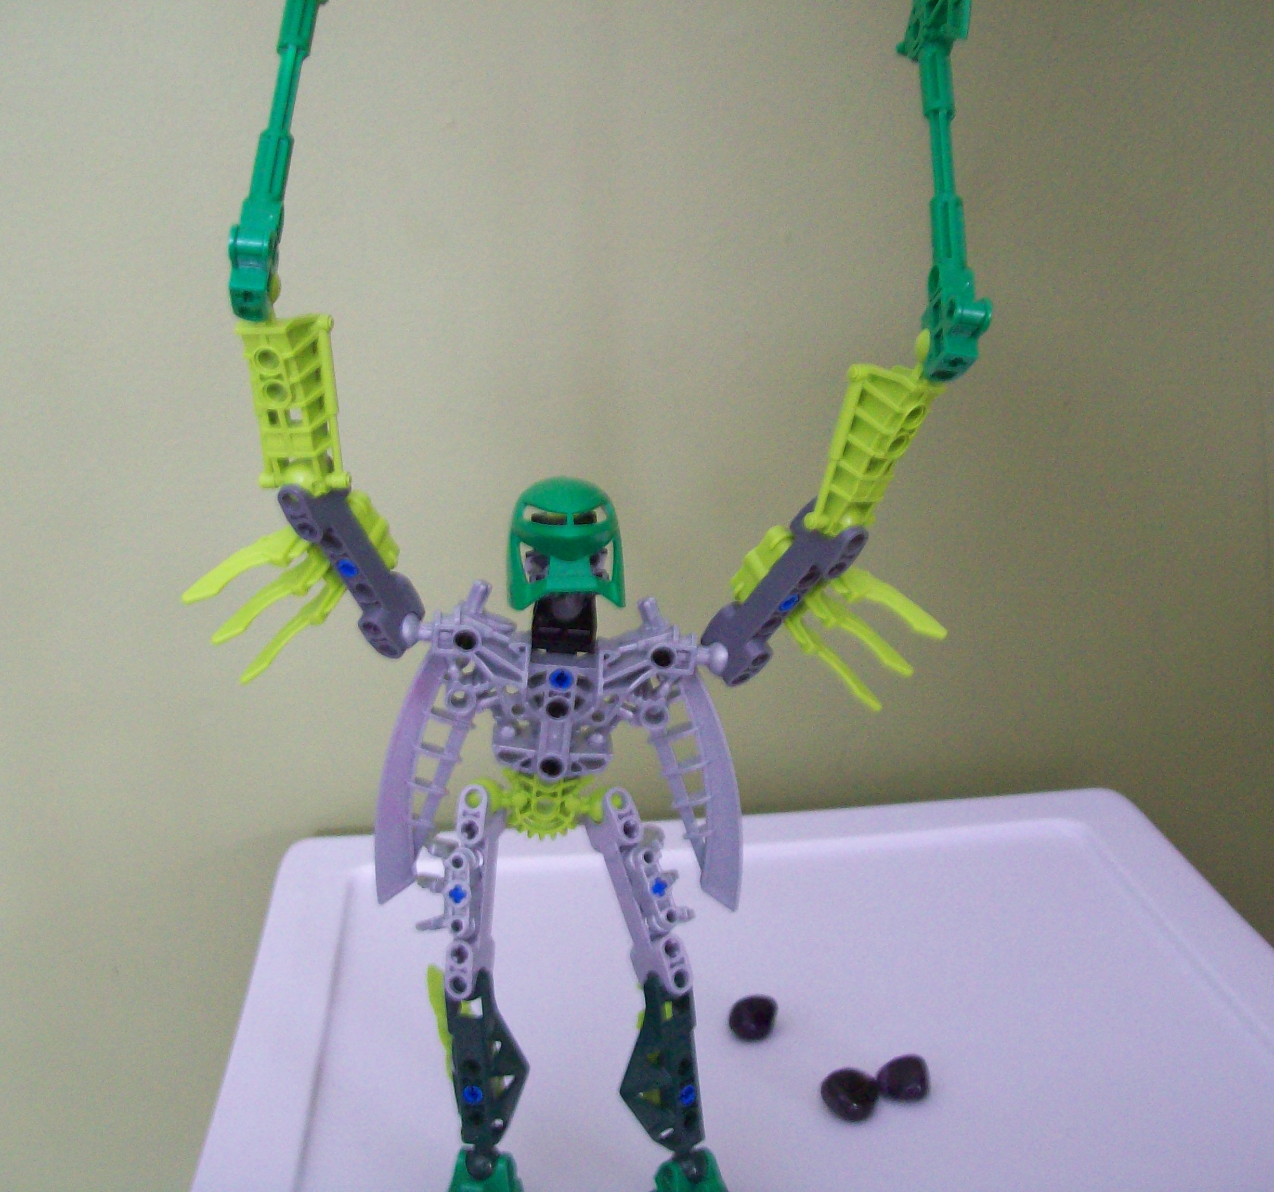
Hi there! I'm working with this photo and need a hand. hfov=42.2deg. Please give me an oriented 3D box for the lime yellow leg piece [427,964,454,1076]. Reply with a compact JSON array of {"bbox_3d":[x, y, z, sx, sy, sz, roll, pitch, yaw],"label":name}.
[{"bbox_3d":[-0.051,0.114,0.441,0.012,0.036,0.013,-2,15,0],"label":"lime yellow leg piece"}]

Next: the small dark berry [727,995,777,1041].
[{"bbox_3d":[0.036,0.135,0.526,0.016,0.013,0.015,-1,15,0],"label":"small dark berry"}]

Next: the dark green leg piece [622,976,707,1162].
[{"bbox_3d":[0.007,0.124,0.432,0.022,0.057,0.018,-3,15,5],"label":"dark green leg piece"}]

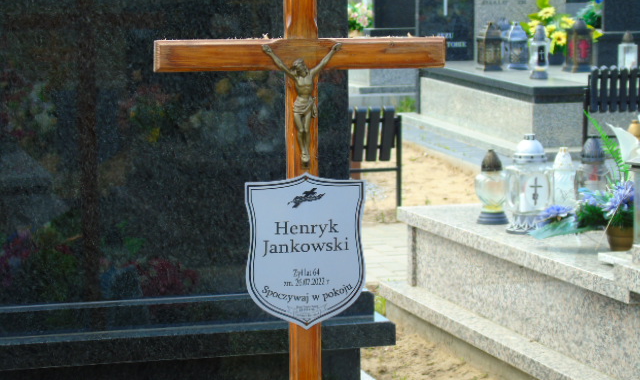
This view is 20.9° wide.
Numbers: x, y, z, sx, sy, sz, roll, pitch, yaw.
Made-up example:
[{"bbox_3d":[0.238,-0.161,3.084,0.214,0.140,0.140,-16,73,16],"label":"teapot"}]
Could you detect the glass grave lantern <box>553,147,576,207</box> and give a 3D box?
[{"bbox_3d":[0.834,-0.023,5.935,0.085,0.246,0.085,-1,7,-8],"label":"glass grave lantern"}]

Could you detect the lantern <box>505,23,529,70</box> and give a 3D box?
[{"bbox_3d":[1.327,-0.967,11.631,0.132,0.312,0.132,-2,7,-13],"label":"lantern"}]

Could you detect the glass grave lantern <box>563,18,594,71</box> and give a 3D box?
[{"bbox_3d":[1.692,-0.947,11.379,0.142,0.347,0.142,-3,8,-21],"label":"glass grave lantern"}]

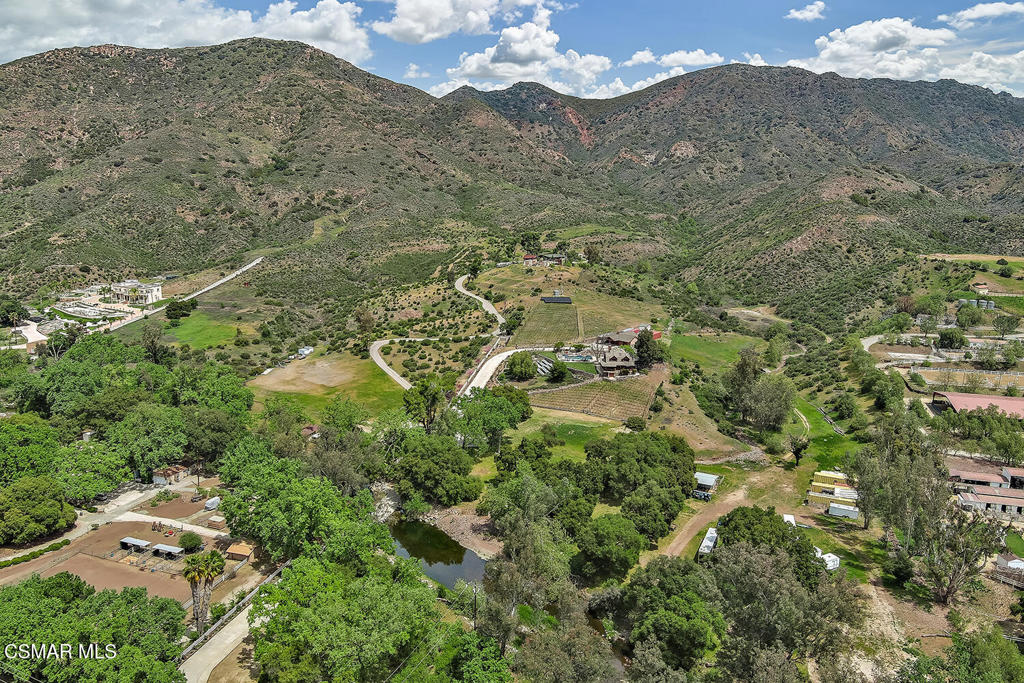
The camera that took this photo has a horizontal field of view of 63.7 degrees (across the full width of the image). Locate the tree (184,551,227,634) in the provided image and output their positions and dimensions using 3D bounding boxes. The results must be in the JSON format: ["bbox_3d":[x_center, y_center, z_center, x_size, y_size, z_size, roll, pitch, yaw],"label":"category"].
[{"bbox_3d":[-60.467,49.782,161.636,8.200,16.000,6.000,0,12,0],"label":"tree"}]

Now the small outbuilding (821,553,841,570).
[{"bbox_3d":[72.975,50.852,189.190,3.300,2.450,2.800,-6,14,-28],"label":"small outbuilding"}]

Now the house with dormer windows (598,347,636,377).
[{"bbox_3d":[43.400,8.260,344.450,14.200,10.800,11.000,-1,10,-3],"label":"house with dormer windows"}]

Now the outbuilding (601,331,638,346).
[{"bbox_3d":[47.395,-0.966,362.000,14.500,5.500,9.000,4,13,20],"label":"outbuilding"}]

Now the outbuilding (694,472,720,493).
[{"bbox_3d":[55.380,40.668,236.498,6.600,2.700,6.500,6,13,25],"label":"outbuilding"}]

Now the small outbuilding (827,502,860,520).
[{"bbox_3d":[87.372,44.862,217.246,7.300,2.500,2.600,5,13,24],"label":"small outbuilding"}]

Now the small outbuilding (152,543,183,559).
[{"bbox_3d":[-80.836,49.687,194.909,7.463,2.350,2.900,4,13,18],"label":"small outbuilding"}]

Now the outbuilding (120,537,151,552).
[{"bbox_3d":[-89.985,48.980,198.237,7.734,2.350,2.900,4,13,18],"label":"outbuilding"}]

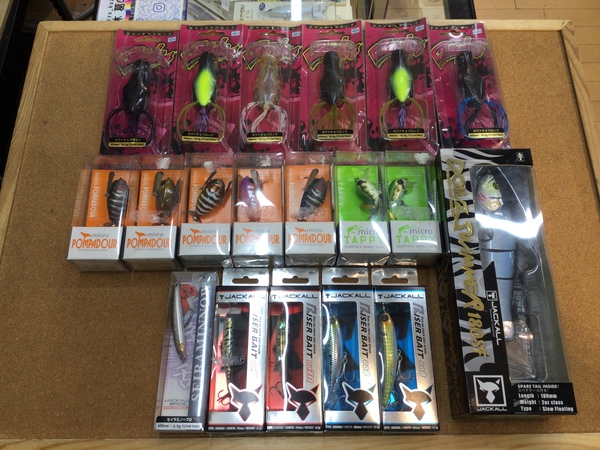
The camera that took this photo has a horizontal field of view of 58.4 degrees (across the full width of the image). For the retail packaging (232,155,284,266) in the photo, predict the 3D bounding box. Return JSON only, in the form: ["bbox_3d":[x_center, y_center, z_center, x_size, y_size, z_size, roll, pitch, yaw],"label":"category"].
[{"bbox_3d":[-0.038,-0.014,0.509,0.046,0.034,0.103,0,69,-1],"label":"retail packaging"}]

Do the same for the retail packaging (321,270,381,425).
[{"bbox_3d":[0.042,0.102,0.459,0.045,0.022,0.141,0,68,0],"label":"retail packaging"}]

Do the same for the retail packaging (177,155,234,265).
[{"bbox_3d":[-0.083,-0.014,0.498,0.044,0.033,0.102,-1,68,-1],"label":"retail packaging"}]

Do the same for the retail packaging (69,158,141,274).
[{"bbox_3d":[-0.181,-0.011,0.507,0.046,0.034,0.103,0,69,0],"label":"retail packaging"}]

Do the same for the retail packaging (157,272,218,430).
[{"bbox_3d":[-0.093,0.106,0.457,0.040,0.020,0.131,1,68,0],"label":"retail packaging"}]

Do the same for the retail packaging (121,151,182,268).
[{"bbox_3d":[-0.133,-0.012,0.508,0.046,0.034,0.103,0,69,0],"label":"retail packaging"}]

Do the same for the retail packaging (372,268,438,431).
[{"bbox_3d":[0.089,0.103,0.469,0.044,0.025,0.143,0,69,0],"label":"retail packaging"}]

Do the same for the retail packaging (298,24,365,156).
[{"bbox_3d":[0.035,-0.152,0.550,0.068,0.030,0.161,0,71,-1],"label":"retail packaging"}]

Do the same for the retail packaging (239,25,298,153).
[{"bbox_3d":[-0.029,-0.148,0.548,0.067,0.030,0.161,0,71,-1],"label":"retail packaging"}]

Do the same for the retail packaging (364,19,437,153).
[{"bbox_3d":[0.105,-0.154,0.552,0.069,0.030,0.161,0,71,-1],"label":"retail packaging"}]

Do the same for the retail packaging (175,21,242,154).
[{"bbox_3d":[-0.095,-0.148,0.548,0.068,0.030,0.161,0,71,-1],"label":"retail packaging"}]

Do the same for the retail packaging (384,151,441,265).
[{"bbox_3d":[0.103,-0.016,0.500,0.045,0.033,0.102,1,68,0],"label":"retail packaging"}]

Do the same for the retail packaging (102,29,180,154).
[{"bbox_3d":[-0.164,-0.141,0.548,0.068,0.030,0.159,0,68,-1],"label":"retail packaging"}]

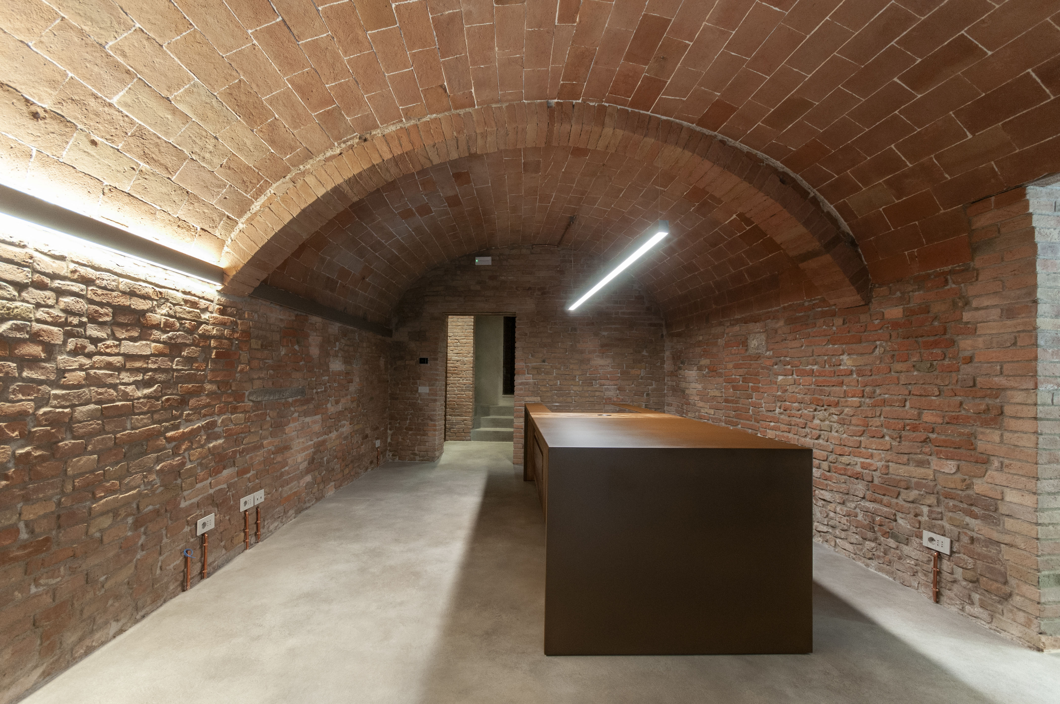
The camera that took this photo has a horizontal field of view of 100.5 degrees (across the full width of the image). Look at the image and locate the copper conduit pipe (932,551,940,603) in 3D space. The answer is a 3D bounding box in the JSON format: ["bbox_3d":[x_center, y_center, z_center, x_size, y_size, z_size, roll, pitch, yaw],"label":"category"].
[{"bbox_3d":[2.251,1.257,2.457,0.024,0.272,0.026,1,-3,-8],"label":"copper conduit pipe"}]

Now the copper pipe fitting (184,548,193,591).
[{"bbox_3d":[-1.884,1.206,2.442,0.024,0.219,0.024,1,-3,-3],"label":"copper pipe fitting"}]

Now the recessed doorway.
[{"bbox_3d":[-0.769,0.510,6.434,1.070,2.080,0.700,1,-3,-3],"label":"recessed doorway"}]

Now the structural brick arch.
[{"bbox_3d":[0.168,-0.966,2.958,4.120,1.285,0.300,1,-3,-3],"label":"structural brick arch"}]

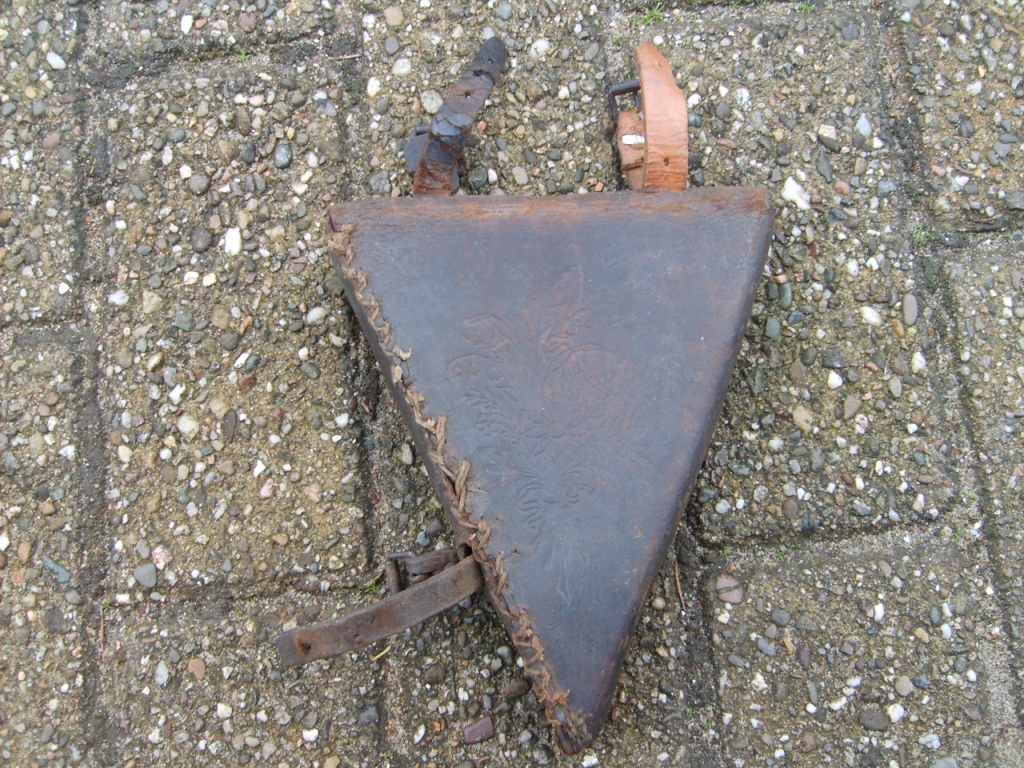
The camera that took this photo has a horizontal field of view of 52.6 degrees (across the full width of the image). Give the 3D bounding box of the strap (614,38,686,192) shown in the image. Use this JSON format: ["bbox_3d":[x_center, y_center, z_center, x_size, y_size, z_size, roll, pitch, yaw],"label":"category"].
[{"bbox_3d":[0.054,-0.104,0.409,0.029,0.023,0.066,-1,79,4],"label":"strap"}]

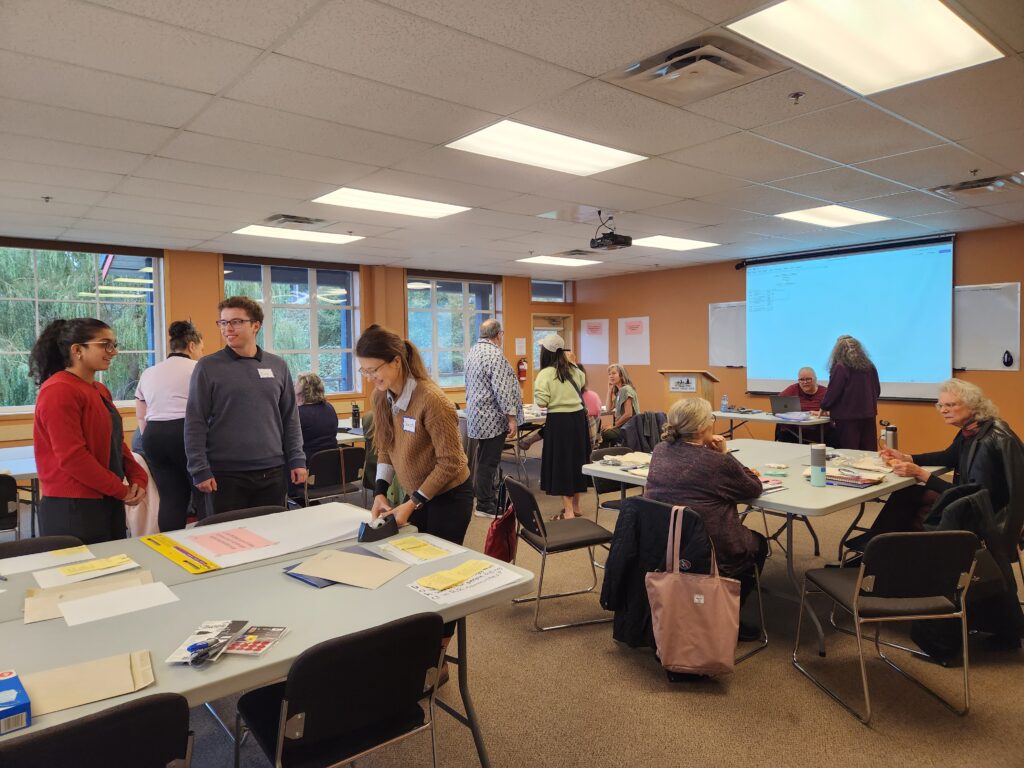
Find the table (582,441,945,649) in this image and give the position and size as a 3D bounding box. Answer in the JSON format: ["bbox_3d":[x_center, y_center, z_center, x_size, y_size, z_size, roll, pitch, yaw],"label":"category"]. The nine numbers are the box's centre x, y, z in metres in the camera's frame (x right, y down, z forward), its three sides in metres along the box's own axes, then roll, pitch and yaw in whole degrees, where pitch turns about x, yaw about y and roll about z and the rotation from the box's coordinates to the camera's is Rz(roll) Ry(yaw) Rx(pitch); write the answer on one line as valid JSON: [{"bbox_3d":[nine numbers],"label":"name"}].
[{"bbox_3d":[1.587,0.860,4.188,1.820,0.737,1.545,-4,4,-40],"label":"table"}]

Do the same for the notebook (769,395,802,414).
[{"bbox_3d":[2.935,0.212,7.070,0.310,0.230,0.350,-4,4,-40],"label":"notebook"}]

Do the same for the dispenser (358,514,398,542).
[{"bbox_3d":[-0.540,0.581,2.768,0.165,0.085,0.065,-3,4,-38],"label":"dispenser"}]

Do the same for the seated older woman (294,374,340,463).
[{"bbox_3d":[-1.565,0.583,5.264,0.720,1.310,0.480,2,4,44],"label":"seated older woman"}]

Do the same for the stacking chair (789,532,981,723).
[{"bbox_3d":[1.569,0.931,2.913,0.480,0.775,0.560,-1,3,-7],"label":"stacking chair"}]

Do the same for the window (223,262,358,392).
[{"bbox_3d":[-2.808,-0.681,8.818,1.810,1.670,0.140,-4,4,-40],"label":"window"}]

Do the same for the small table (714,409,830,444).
[{"bbox_3d":[2.725,0.695,7.160,0.700,0.740,1.280,-4,4,-40],"label":"small table"}]

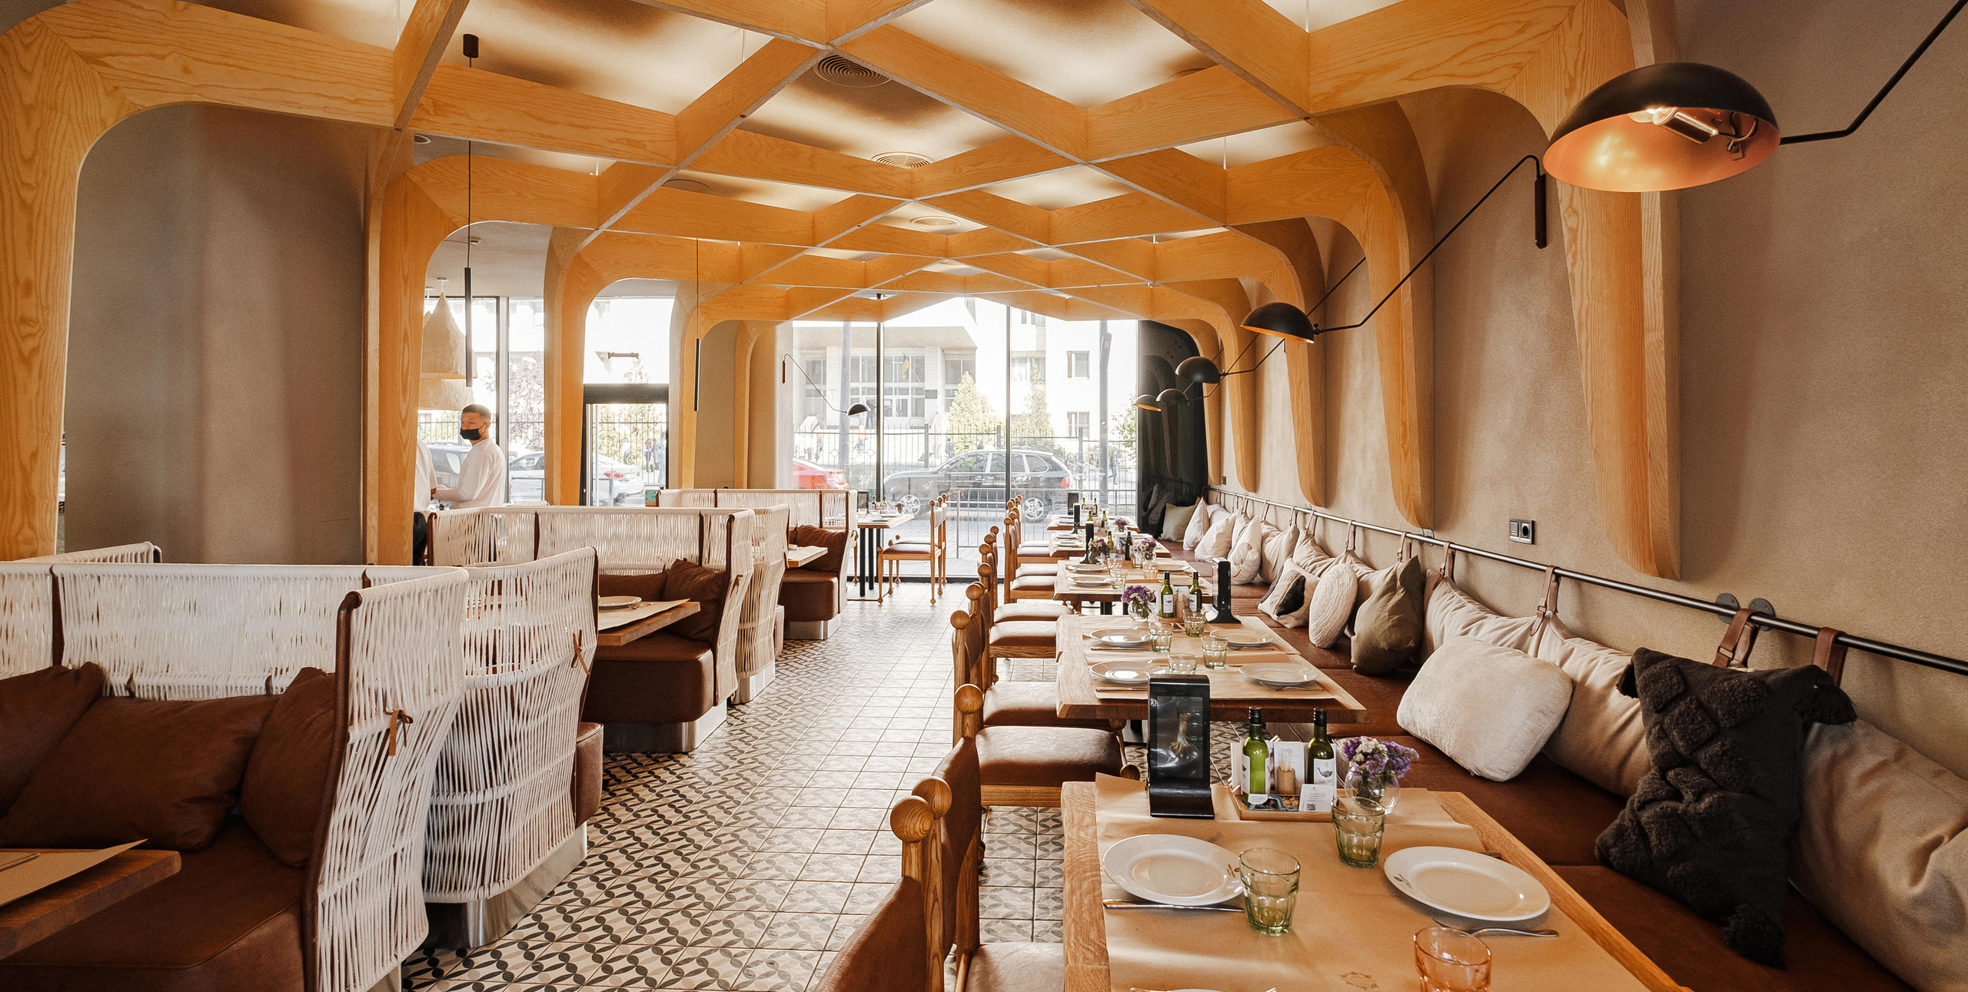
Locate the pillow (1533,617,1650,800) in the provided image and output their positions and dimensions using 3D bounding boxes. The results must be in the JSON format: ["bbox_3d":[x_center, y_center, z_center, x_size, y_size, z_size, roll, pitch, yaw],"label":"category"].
[{"bbox_3d":[1.825,0.619,2.314,0.192,0.455,0.737,6,4,4],"label":"pillow"}]

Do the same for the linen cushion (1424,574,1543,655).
[{"bbox_3d":[1.885,0.579,3.057,0.192,0.455,0.737,6,4,4],"label":"linen cushion"}]

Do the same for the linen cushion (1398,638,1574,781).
[{"bbox_3d":[1.526,0.637,2.523,0.140,0.350,0.480,30,4,0],"label":"linen cushion"}]

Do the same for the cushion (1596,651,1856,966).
[{"bbox_3d":[1.558,0.611,1.724,0.172,0.485,0.434,13,-2,-20],"label":"cushion"}]

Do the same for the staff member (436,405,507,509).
[{"bbox_3d":[-3.404,0.291,5.479,0.424,1.757,0.485,-2,3,-22],"label":"staff member"}]

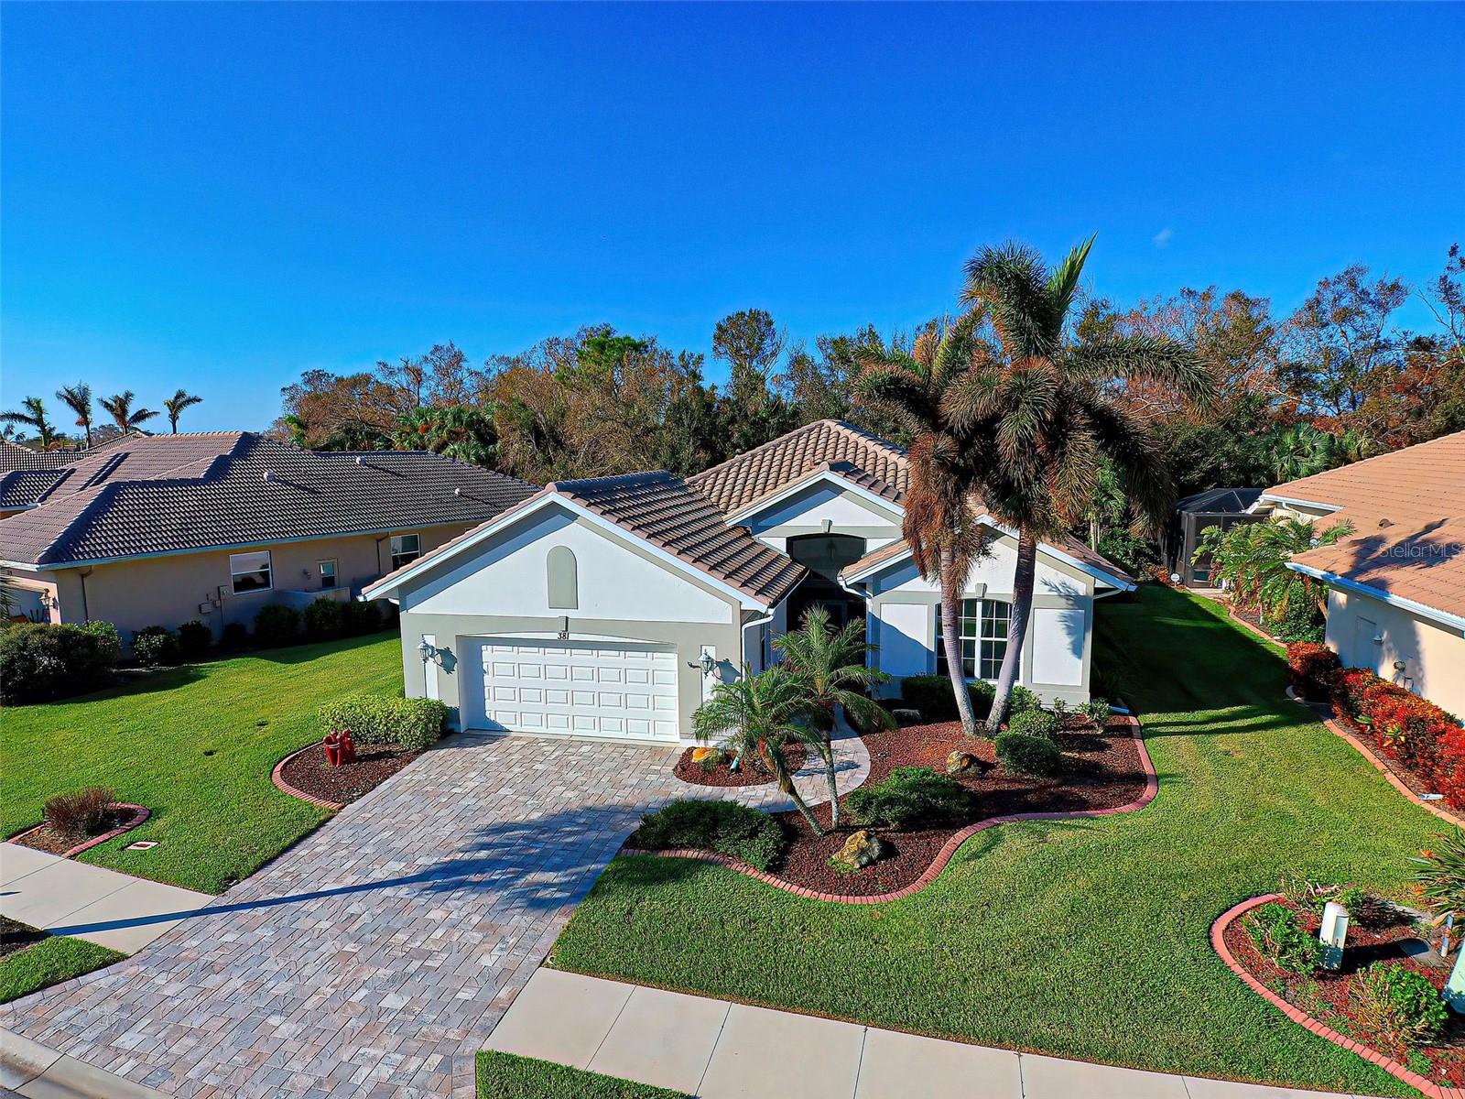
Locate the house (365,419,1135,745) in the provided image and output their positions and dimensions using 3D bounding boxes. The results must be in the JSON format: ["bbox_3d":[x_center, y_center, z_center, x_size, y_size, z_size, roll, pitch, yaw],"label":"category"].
[{"bbox_3d":[1.999,-0.523,21.861,15.570,6.700,18.100,1,8,14],"label":"house"}]

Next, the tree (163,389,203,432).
[{"bbox_3d":[-45.690,-6.738,60.510,2.750,13.160,2.900,-5,7,-37],"label":"tree"}]

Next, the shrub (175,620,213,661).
[{"bbox_3d":[-15.824,2.691,21.151,1.000,1.200,1.000,1,8,14],"label":"shrub"}]

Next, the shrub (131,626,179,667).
[{"bbox_3d":[-16.679,2.792,20.795,1.120,1.140,1.120,1,8,14],"label":"shrub"}]

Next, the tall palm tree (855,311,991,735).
[{"bbox_3d":[3.784,-0.408,14.453,2.860,8.360,2.860,1,8,14],"label":"tall palm tree"}]

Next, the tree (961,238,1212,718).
[{"bbox_3d":[6.925,-1.063,14.689,4.601,10.152,4.800,2,7,26],"label":"tree"}]

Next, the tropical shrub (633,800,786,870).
[{"bbox_3d":[-0.335,4.223,10.914,2.200,0.640,1.250,1,6,11],"label":"tropical shrub"}]

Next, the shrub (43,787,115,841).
[{"bbox_3d":[-10.208,4.144,11.272,0.870,0.780,0.870,1,8,14],"label":"shrub"}]

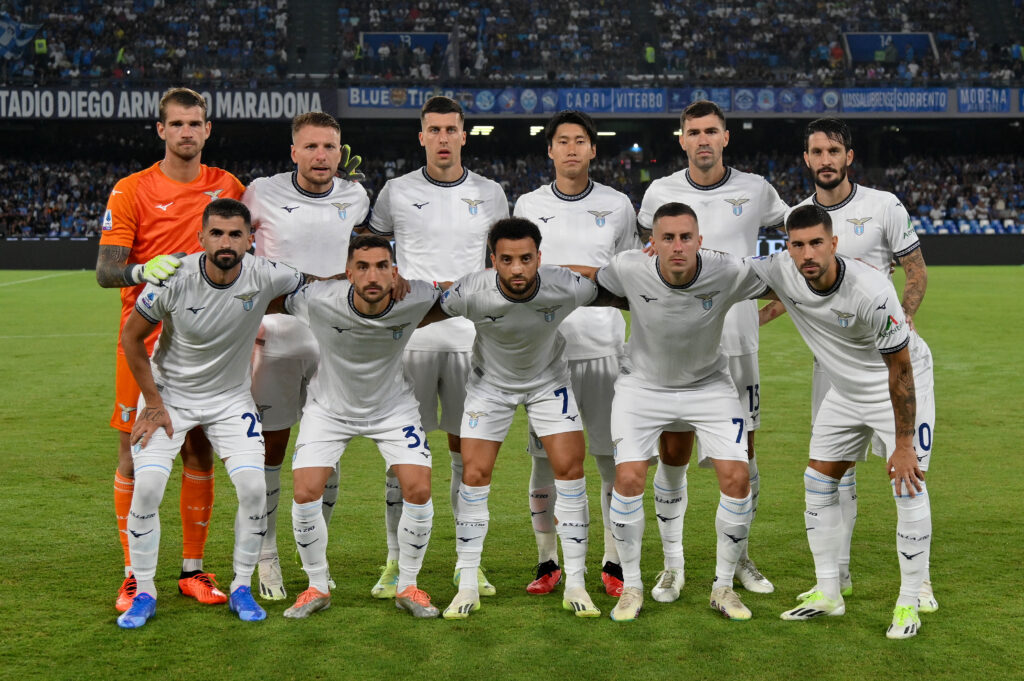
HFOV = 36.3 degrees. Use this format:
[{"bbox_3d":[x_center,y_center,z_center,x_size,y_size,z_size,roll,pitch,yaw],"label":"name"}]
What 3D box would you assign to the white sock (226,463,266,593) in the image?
[{"bbox_3d":[-0.975,0.682,5.740,0.140,0.480,0.180,-2,15,-25],"label":"white sock"}]

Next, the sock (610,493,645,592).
[{"bbox_3d":[0.424,0.737,5.770,0.125,0.385,0.140,2,13,24],"label":"sock"}]

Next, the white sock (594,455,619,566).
[{"bbox_3d":[0.392,0.660,6.065,0.112,0.423,0.125,-2,4,-20],"label":"white sock"}]

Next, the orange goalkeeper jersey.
[{"bbox_3d":[-1.290,-0.327,6.040,0.580,0.740,0.310,-1,6,-7],"label":"orange goalkeeper jersey"}]

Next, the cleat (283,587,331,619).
[{"bbox_3d":[-0.753,0.960,5.740,0.100,0.105,0.270,3,5,33],"label":"cleat"}]

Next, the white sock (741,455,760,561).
[{"bbox_3d":[0.915,0.675,6.208,0.120,0.432,0.130,0,3,-28],"label":"white sock"}]

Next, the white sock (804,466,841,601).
[{"bbox_3d":[1.152,0.706,5.780,0.135,0.485,0.125,-4,5,-30],"label":"white sock"}]

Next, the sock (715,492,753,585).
[{"bbox_3d":[0.792,0.725,5.680,0.125,0.351,0.130,-2,19,-15],"label":"sock"}]

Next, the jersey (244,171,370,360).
[{"bbox_3d":[-0.799,-0.292,6.050,0.503,0.732,0.280,0,4,-3],"label":"jersey"}]

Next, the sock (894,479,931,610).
[{"bbox_3d":[1.396,0.712,5.483,0.128,0.446,0.135,5,10,28],"label":"sock"}]

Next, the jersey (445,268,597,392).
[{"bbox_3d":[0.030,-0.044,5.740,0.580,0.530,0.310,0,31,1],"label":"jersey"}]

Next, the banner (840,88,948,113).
[{"bbox_3d":[18.350,-11.515,75.000,5.200,1.150,0.060,0,4,0],"label":"banner"}]

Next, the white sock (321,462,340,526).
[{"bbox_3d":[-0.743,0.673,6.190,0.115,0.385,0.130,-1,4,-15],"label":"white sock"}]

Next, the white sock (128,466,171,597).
[{"bbox_3d":[-1.324,0.694,5.710,0.130,0.480,0.140,2,11,0],"label":"white sock"}]

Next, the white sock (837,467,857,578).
[{"bbox_3d":[1.276,0.720,6.040,0.120,0.460,0.130,3,8,38],"label":"white sock"}]

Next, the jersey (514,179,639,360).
[{"bbox_3d":[0.253,-0.278,6.040,0.487,0.703,0.280,0,4,2],"label":"jersey"}]

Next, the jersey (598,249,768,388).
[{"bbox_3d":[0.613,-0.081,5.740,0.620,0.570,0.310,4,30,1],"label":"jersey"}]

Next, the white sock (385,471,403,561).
[{"bbox_3d":[-0.438,0.667,6.060,0.115,0.391,0.125,3,3,25],"label":"white sock"}]

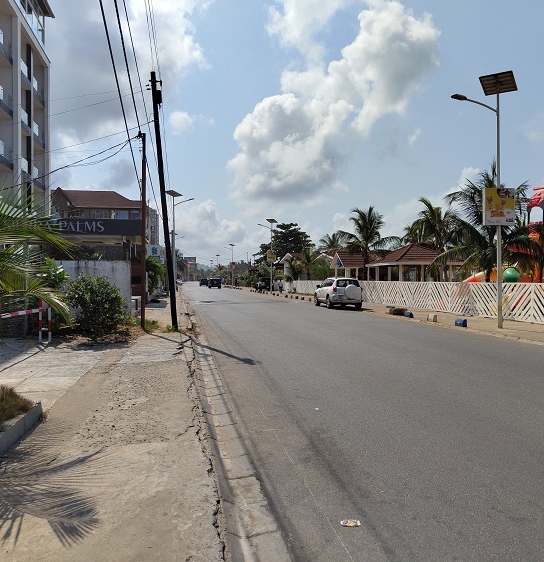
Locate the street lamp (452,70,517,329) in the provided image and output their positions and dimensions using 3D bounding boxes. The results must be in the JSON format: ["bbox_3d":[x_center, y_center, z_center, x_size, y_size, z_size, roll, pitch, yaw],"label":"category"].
[{"bbox_3d":[6.600,-2.560,16.200,2.200,8.100,1.200,0,0,-10],"label":"street lamp"}]

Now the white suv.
[{"bbox_3d":[3.750,0.710,30.100,1.830,1.700,4.550,0,0,-9],"label":"white suv"}]

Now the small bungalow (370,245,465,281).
[{"bbox_3d":[10.480,-0.600,37.950,5.700,4.100,6.000,0,0,-10],"label":"small bungalow"}]

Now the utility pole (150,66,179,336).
[{"bbox_3d":[-3.200,-2.390,15.600,0.450,7.770,0.350,-5,0,-10],"label":"utility pole"}]

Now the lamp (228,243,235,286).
[{"bbox_3d":[-7.550,-2.680,94.900,2.150,8.100,1.200,0,0,-10],"label":"lamp"}]

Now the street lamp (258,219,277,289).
[{"bbox_3d":[-0.430,-2.680,56.400,2.150,8.100,1.200,0,0,-10],"label":"street lamp"}]

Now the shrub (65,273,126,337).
[{"bbox_3d":[-4.790,0.660,14.200,1.700,1.680,1.750,0,0,-10],"label":"shrub"}]

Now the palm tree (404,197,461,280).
[{"bbox_3d":[9.600,-1.780,30.500,4.400,6.500,4.400,0,0,-10],"label":"palm tree"}]

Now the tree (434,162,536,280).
[{"bbox_3d":[10.300,-2.100,25.000,5.400,7.200,5.400,0,0,-10],"label":"tree"}]

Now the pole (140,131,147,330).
[{"bbox_3d":[-3.870,-1.500,15.700,0.200,5.920,0.200,0,0,-10],"label":"pole"}]

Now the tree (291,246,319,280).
[{"bbox_3d":[3.550,-1.140,55.000,3.200,5.100,3.200,0,0,-10],"label":"tree"}]

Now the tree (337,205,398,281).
[{"bbox_3d":[7.150,-2.050,38.500,4.700,7.000,4.700,0,0,-10],"label":"tree"}]

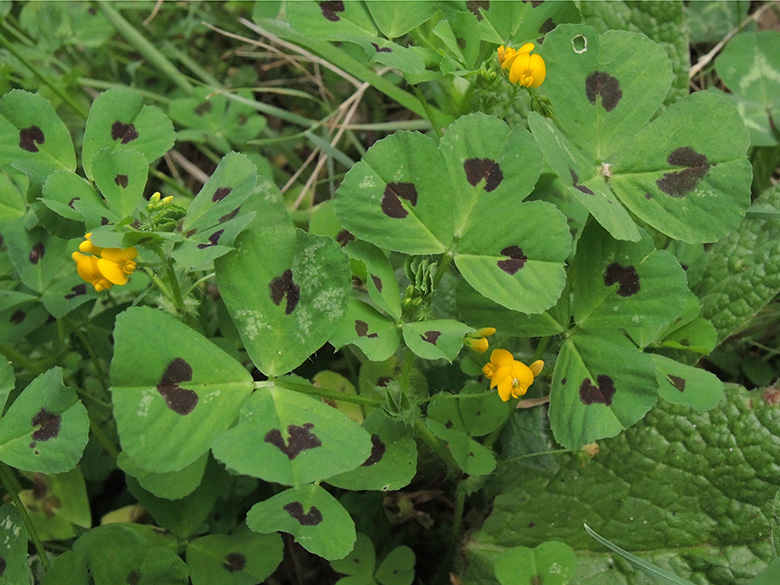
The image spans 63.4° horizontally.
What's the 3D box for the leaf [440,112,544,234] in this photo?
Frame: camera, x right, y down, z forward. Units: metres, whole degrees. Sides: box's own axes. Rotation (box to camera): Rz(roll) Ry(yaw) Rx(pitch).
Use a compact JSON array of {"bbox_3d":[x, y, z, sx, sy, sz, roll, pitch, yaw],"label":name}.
[{"bbox_3d":[0.022,-0.026,0.141,0.023,0.006,0.029,16,66,7],"label":"leaf"}]

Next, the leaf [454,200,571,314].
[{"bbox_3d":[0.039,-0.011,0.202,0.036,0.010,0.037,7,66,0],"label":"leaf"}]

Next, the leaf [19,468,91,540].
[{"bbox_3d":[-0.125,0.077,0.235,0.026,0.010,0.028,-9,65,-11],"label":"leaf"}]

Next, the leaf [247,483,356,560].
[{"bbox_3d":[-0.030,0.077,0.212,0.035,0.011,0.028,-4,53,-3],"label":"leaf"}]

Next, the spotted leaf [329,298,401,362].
[{"bbox_3d":[-0.006,0.008,0.139,0.016,0.004,0.015,-4,60,-2],"label":"spotted leaf"}]

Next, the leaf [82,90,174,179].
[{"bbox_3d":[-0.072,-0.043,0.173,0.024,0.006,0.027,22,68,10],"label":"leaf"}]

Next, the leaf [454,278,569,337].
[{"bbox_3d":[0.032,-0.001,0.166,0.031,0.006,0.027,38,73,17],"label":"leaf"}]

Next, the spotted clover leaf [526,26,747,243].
[{"bbox_3d":[0.059,-0.037,0.147,0.051,0.014,0.053,0,67,0],"label":"spotted clover leaf"}]

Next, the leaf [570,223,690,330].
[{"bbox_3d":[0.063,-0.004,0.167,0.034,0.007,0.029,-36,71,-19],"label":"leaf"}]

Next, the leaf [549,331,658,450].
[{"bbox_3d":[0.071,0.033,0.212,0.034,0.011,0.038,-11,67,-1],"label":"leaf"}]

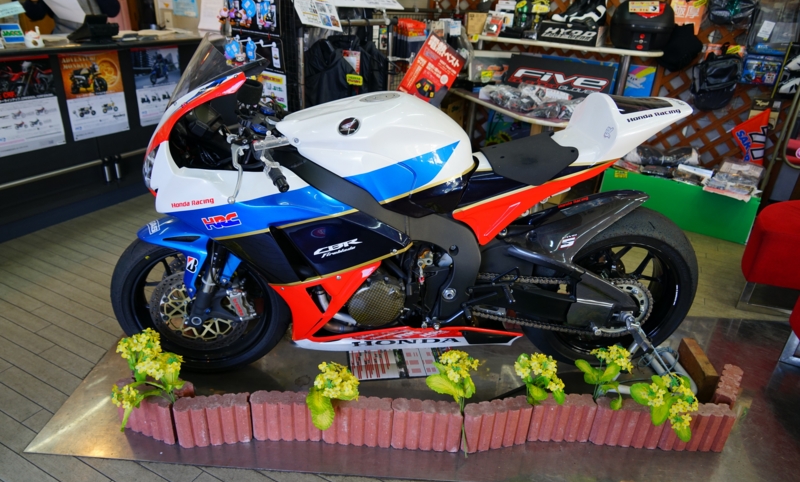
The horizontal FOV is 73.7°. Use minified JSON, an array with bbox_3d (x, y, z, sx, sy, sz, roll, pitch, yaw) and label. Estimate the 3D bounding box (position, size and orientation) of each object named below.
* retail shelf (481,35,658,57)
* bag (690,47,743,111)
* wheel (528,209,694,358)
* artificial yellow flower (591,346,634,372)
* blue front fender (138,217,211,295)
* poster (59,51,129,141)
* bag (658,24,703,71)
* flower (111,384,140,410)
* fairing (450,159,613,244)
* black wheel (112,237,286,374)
[{"bbox_3d":[1.210,-1.417,3.834,1.270,0.045,0.350,15,28,23],"label":"retail shelf"},{"bbox_3d":[2.104,-1.085,3.575,0.275,0.380,0.170,15,28,23],"label":"bag"},{"bbox_3d":[0.729,0.170,1.915,0.649,0.649,0.195,2,26,-4],"label":"wheel"},{"bbox_3d":[0.670,0.370,1.682,0.128,0.068,0.080,3,26,-1],"label":"artificial yellow flower"},{"bbox_3d":[-0.661,0.029,1.757,0.340,0.240,0.190,1,26,-5],"label":"blue front fender"},{"bbox_3d":[-1.692,-0.814,2.975,0.008,0.455,0.347,15,28,23],"label":"poster"},{"bbox_3d":[1.843,-1.272,3.506,0.255,0.275,0.120,15,28,23],"label":"bag"},{"bbox_3d":[-0.818,0.466,1.589,0.087,0.060,0.070,3,26,-1],"label":"flower"},{"bbox_3d":[0.406,-0.115,1.655,0.490,0.260,0.120,-1,26,-9],"label":"fairing"},{"bbox_3d":[-0.680,0.203,1.857,0.600,0.600,0.120,0,26,-7],"label":"black wheel"}]

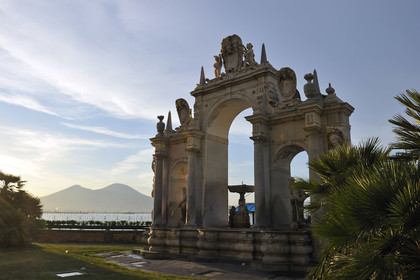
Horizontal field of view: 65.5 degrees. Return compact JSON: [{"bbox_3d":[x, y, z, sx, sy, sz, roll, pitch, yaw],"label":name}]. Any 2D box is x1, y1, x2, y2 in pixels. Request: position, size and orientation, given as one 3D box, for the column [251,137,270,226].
[{"bbox_3d":[1.831,1.534,12.098,0.473,3.325,0.473,-10,-17,39],"label":"column"}]

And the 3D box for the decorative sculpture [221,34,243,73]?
[{"bbox_3d":[1.006,-3.954,14.991,0.910,1.698,0.385,-10,-17,39],"label":"decorative sculpture"}]

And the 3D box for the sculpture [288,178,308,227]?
[{"bbox_3d":[3.198,2.256,11.841,0.717,1.838,0.525,-10,-17,39],"label":"sculpture"}]

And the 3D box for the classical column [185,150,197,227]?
[{"bbox_3d":[-0.770,2.041,14.203,0.473,3.325,0.473,0,-13,0],"label":"classical column"}]

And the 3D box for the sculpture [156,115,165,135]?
[{"bbox_3d":[-2.442,-0.738,16.265,0.376,0.893,0.376,0,-13,0],"label":"sculpture"}]

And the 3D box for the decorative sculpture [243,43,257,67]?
[{"bbox_3d":[1.746,-3.716,14.305,0.507,1.015,0.420,-10,-17,39],"label":"decorative sculpture"}]

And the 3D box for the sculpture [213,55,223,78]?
[{"bbox_3d":[0.373,-3.462,15.418,0.438,1.085,0.385,-10,-17,39],"label":"sculpture"}]

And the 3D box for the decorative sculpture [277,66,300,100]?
[{"bbox_3d":[3.010,-2.168,12.592,0.735,1.225,0.385,-10,-17,39],"label":"decorative sculpture"}]

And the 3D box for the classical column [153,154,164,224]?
[{"bbox_3d":[-2.415,2.354,15.536,0.473,3.325,0.473,0,-13,0],"label":"classical column"}]

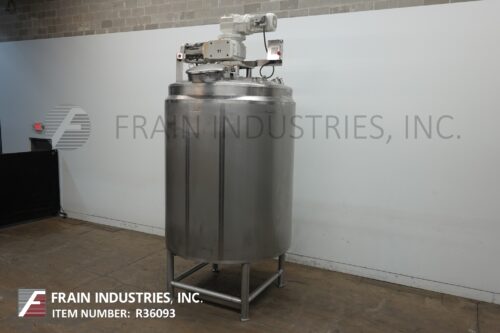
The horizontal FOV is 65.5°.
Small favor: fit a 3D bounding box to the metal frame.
[{"bbox_3d":[-0.373,1.794,6.847,1.530,0.870,1.530,6,9,27],"label":"metal frame"}]

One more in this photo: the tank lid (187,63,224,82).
[{"bbox_3d":[-0.650,-1.382,5.688,0.560,0.220,0.560,-2,19,1],"label":"tank lid"}]

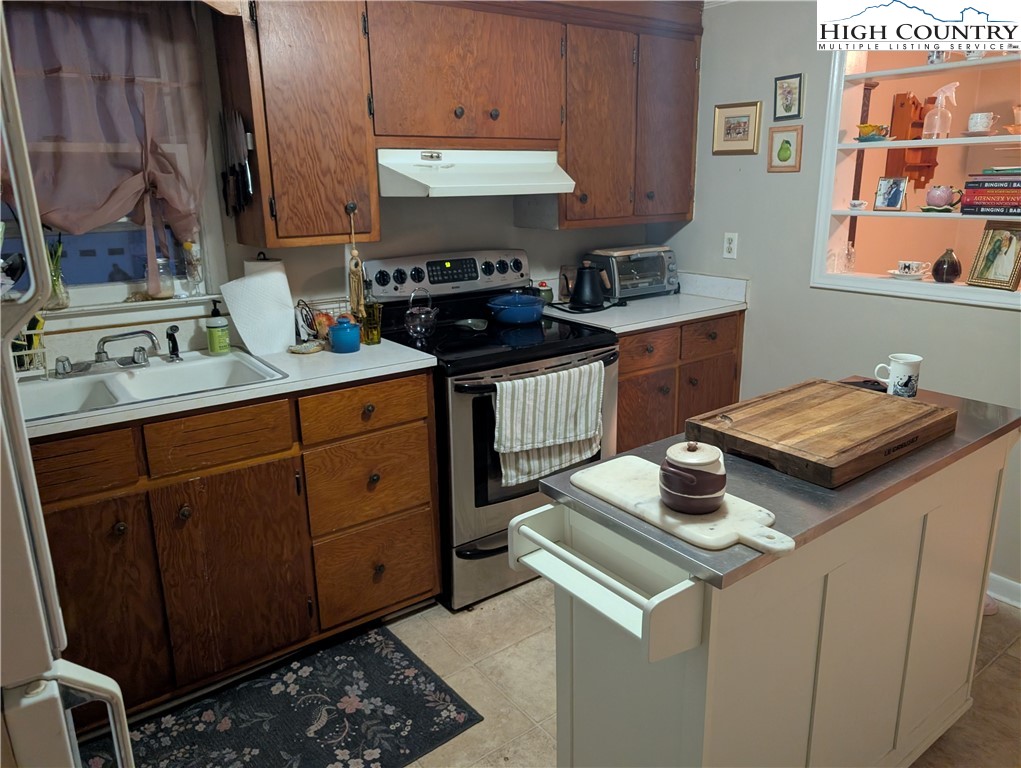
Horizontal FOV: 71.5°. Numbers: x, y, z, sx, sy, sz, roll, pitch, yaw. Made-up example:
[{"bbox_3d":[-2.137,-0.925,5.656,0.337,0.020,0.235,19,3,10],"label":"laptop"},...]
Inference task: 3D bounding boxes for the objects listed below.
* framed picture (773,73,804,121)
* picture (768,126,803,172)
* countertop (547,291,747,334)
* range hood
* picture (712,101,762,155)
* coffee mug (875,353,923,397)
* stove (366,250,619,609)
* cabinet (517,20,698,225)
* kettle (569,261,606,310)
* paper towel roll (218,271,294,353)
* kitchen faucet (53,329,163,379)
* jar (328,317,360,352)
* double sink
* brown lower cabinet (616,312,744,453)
[{"bbox_3d":[1.109,-1.133,2.814,0.020,0.167,0.122,-12,18,-33],"label":"framed picture"},{"bbox_3d":[1.101,-0.935,2.832,0.018,0.174,0.150,-12,20,-34],"label":"picture"},{"bbox_3d":[0.537,-0.329,3.163,0.845,0.034,0.623,-12,18,-33],"label":"countertop"},{"bbox_3d":[-0.154,-0.775,2.597,0.760,0.152,0.488,-12,20,-34],"label":"range hood"},{"bbox_3d":[0.972,-1.087,3.031,0.022,0.207,0.235,-12,18,-33],"label":"picture"},{"bbox_3d":[0.995,-0.019,1.824,0.118,0.097,0.089,7,18,29],"label":"coffee mug"},{"bbox_3d":[-0.073,0.109,2.756,0.760,1.180,0.690,-12,20,-34],"label":"stove"},{"bbox_3d":[0.428,-1.083,3.060,0.805,0.757,0.310,-12,20,-34],"label":"cabinet"},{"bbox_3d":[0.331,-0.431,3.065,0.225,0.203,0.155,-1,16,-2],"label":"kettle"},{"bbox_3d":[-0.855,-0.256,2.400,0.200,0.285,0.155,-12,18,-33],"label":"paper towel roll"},{"bbox_3d":[-1.187,-0.090,2.078,0.275,0.135,0.180,-12,20,-34],"label":"kitchen faucet"},{"bbox_3d":[-0.562,-0.167,2.376,0.107,0.109,0.107,-1,16,0],"label":"jar"},{"bbox_3d":[-1.142,0.079,2.081,0.840,0.185,0.550,-12,18,-33],"label":"double sink"},{"bbox_3d":[0.538,0.102,3.270,0.807,0.888,0.630,-12,20,-34],"label":"brown lower cabinet"}]

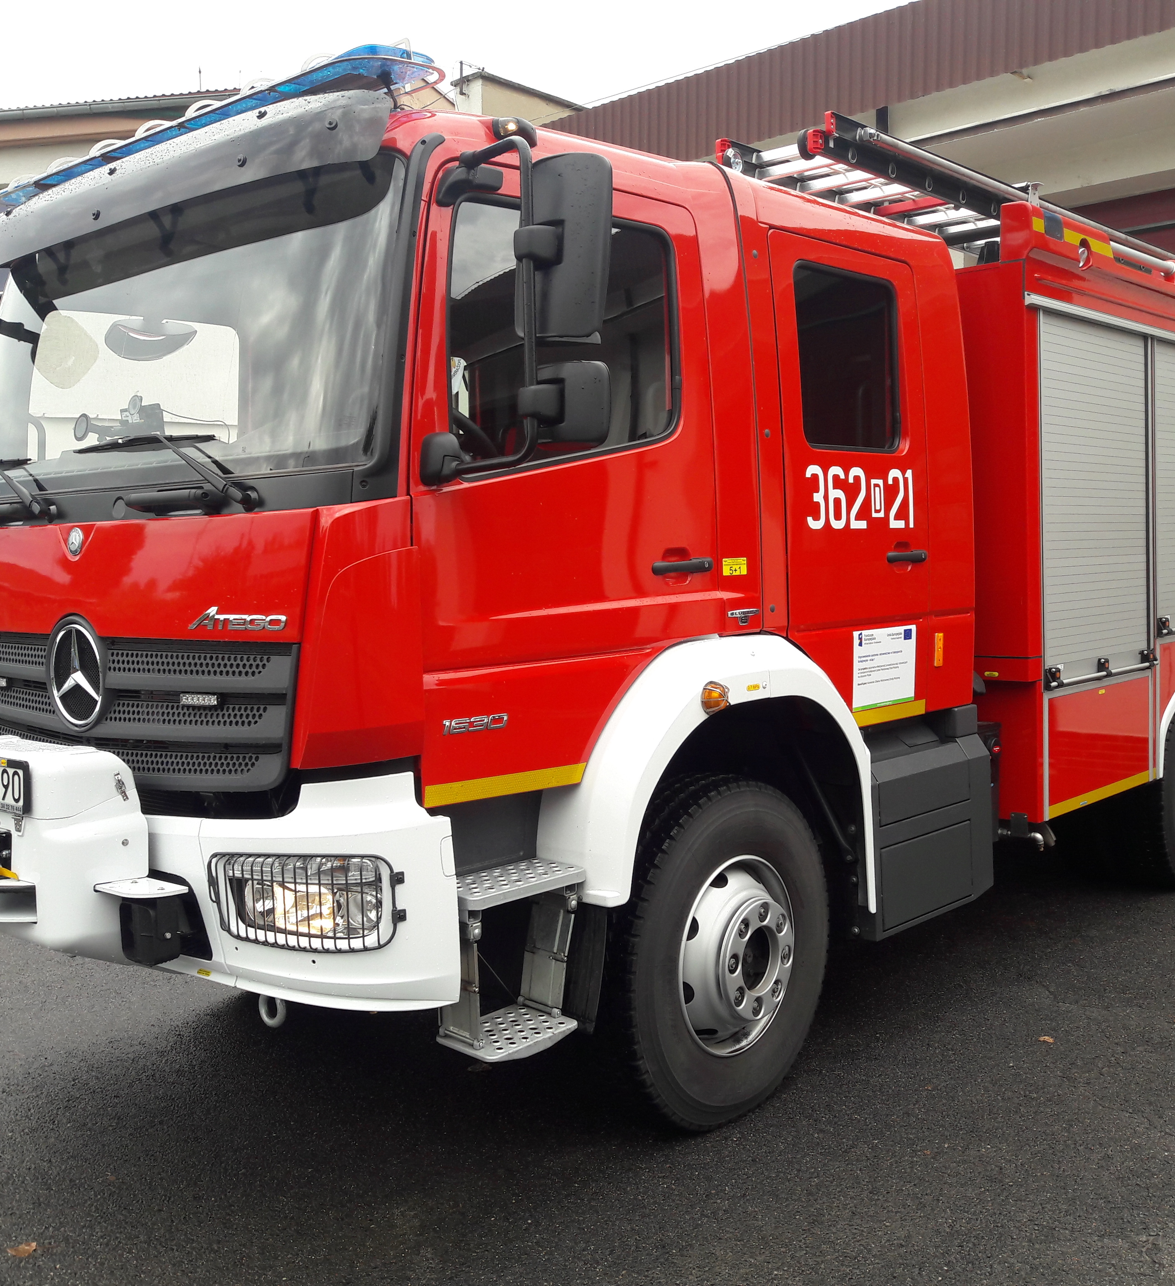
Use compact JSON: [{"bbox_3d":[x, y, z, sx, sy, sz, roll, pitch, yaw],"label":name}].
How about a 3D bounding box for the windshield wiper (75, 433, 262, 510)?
[{"bbox_3d":[-1.071,-0.422,3.502,0.820,0.200,0.090,1,5,39],"label":"windshield wiper"}]

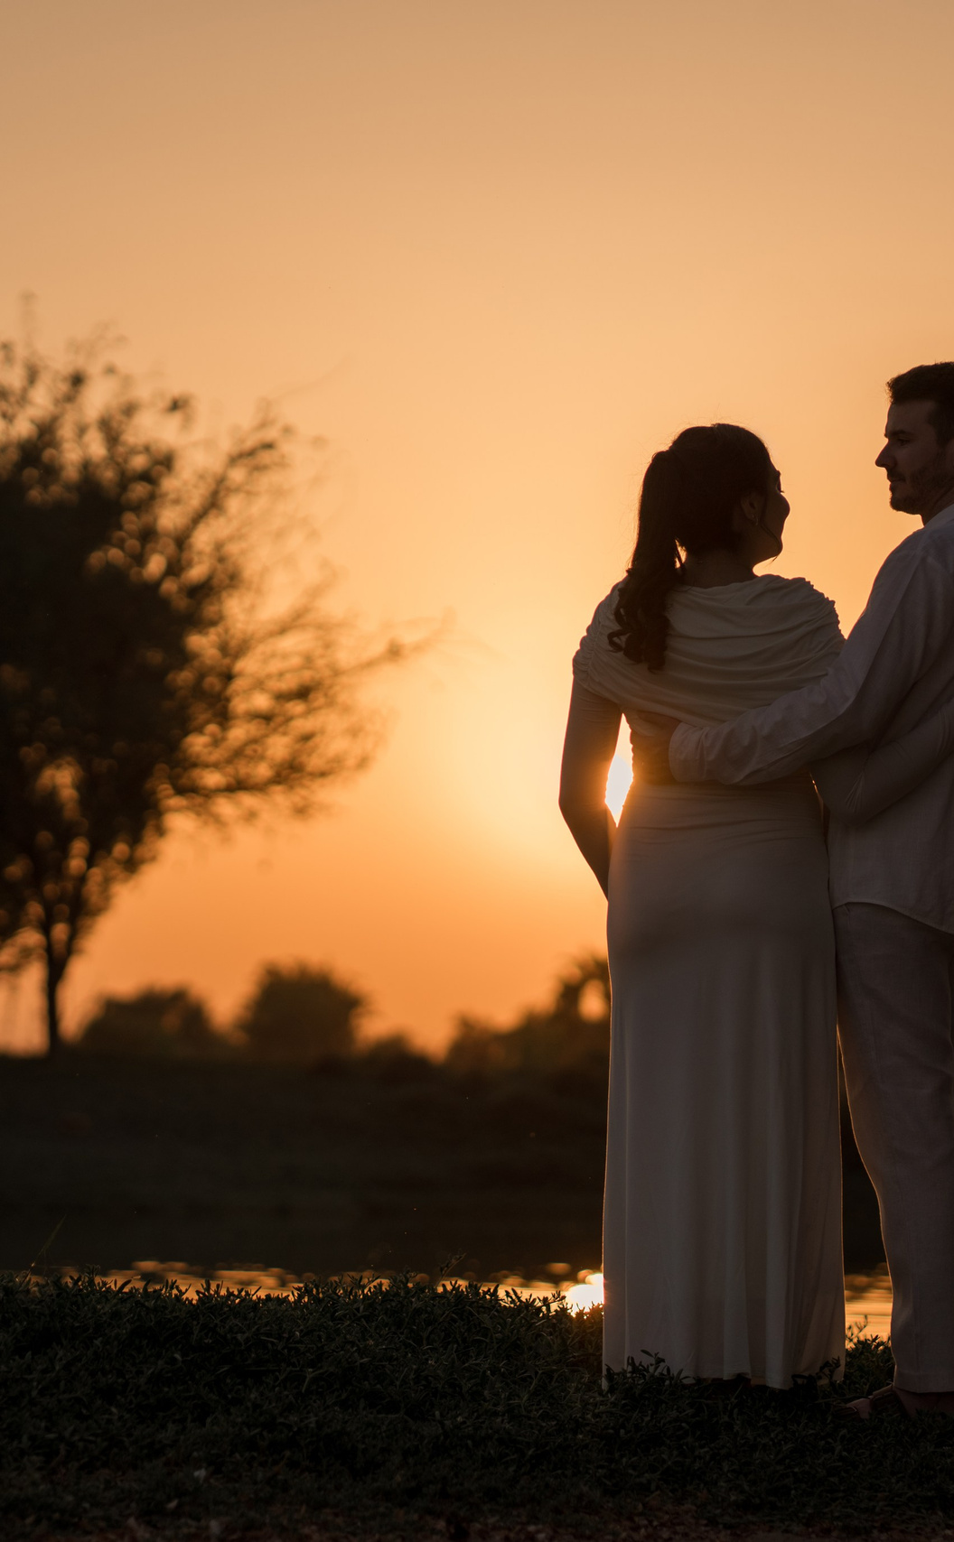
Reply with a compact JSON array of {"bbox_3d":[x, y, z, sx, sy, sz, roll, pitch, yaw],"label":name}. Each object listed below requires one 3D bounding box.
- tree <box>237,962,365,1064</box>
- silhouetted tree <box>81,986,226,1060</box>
[{"bbox_3d":[-4.011,5.542,125.000,3.020,2.510,2.870,0,-3,0],"label":"tree"},{"bbox_3d":[-7.443,5.811,125.000,3.430,1.870,3.260,0,-3,0],"label":"silhouetted tree"}]

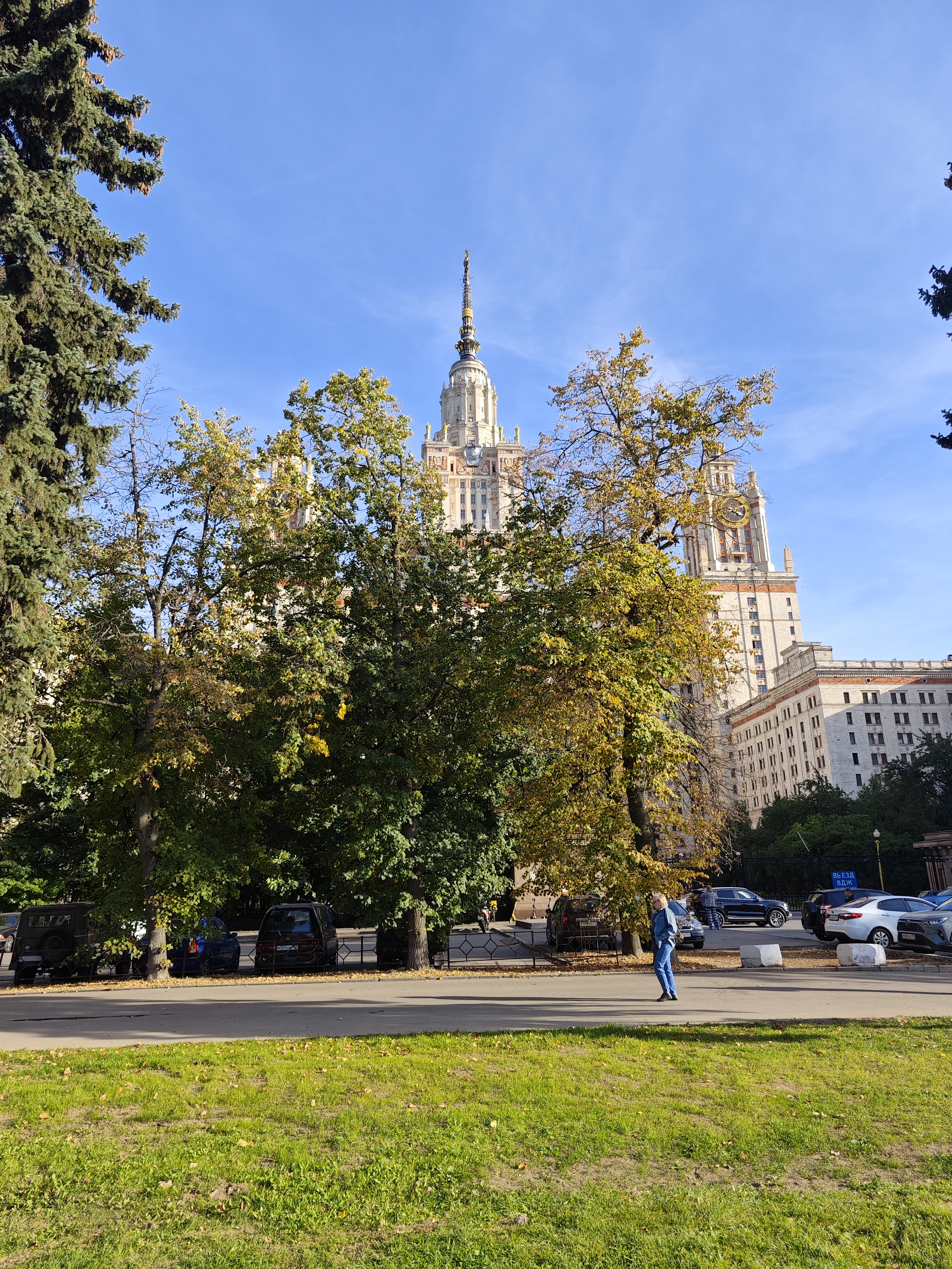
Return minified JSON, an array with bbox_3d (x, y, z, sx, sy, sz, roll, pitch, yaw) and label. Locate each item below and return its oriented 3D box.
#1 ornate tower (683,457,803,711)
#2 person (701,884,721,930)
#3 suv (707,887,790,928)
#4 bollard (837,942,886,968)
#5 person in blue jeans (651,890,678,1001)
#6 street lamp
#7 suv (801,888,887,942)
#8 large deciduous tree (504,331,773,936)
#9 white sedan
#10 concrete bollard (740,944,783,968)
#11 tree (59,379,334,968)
[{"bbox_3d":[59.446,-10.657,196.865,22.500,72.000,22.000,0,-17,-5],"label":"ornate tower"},{"bbox_3d":[9.658,11.234,34.759,0.600,1.770,0.500,7,-19,-24],"label":"person"},{"bbox_3d":[11.324,11.929,36.853,4.520,1.680,1.850,1,-17,-8],"label":"suv"},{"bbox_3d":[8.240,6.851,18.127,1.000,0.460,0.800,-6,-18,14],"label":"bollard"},{"bbox_3d":[3.047,5.029,13.621,0.460,1.640,0.500,1,-17,-8],"label":"person in blue jeans"},{"bbox_3d":[25.283,14.731,52.387,0.500,5.200,0.500,-9,-19,23],"label":"street lamp"},{"bbox_3d":[13.608,9.554,28.861,4.500,1.710,1.820,2,-17,-12],"label":"suv"},{"bbox_3d":[4.300,-0.580,21.855,6.900,17.000,6.400,-5,-17,11],"label":"large deciduous tree"},{"bbox_3d":[13.063,8.826,26.043,4.380,1.470,1.700,2,-17,-12],"label":"white sedan"},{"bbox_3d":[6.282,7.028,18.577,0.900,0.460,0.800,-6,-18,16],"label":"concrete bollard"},{"bbox_3d":[-6.732,0.466,20.292,6.700,14.500,6.300,5,-18,-19],"label":"tree"}]

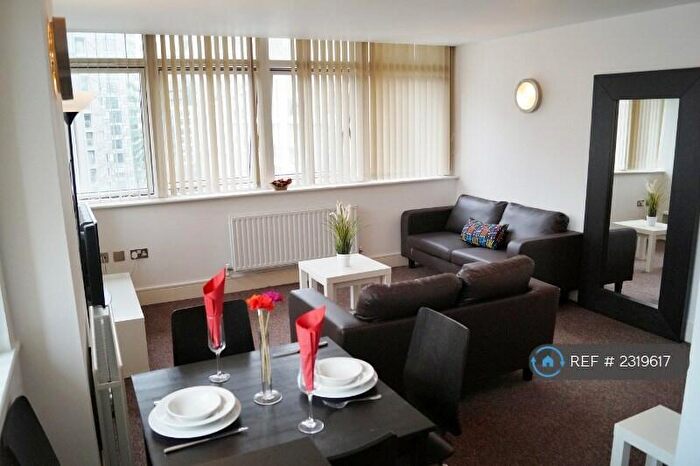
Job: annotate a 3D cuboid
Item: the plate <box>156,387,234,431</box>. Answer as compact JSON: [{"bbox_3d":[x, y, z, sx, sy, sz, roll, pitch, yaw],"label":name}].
[{"bbox_3d":[-0.476,0.539,1.626,0.240,0.028,0.240,-1,13,0],"label":"plate"}]

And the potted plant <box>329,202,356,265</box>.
[{"bbox_3d":[-0.049,0.007,4.192,0.225,0.530,0.220,-1,13,0],"label":"potted plant"}]

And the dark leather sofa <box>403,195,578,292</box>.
[{"bbox_3d":[1.240,0.112,5.048,0.760,0.790,1.660,-8,14,-27],"label":"dark leather sofa"}]

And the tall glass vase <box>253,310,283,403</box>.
[{"bbox_3d":[-0.272,0.399,1.706,0.090,0.300,0.090,-7,14,-25],"label":"tall glass vase"}]

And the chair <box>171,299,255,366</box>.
[{"bbox_3d":[-0.490,0.772,2.164,0.420,0.860,0.500,-7,14,-25],"label":"chair"}]

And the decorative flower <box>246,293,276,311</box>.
[{"bbox_3d":[-0.280,0.217,1.647,0.086,0.052,0.075,-8,14,-26],"label":"decorative flower"}]

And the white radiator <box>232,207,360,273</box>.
[{"bbox_3d":[-0.523,0.035,5.132,1.270,0.510,0.120,-7,14,-25],"label":"white radiator"}]

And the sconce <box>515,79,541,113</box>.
[{"bbox_3d":[1.600,-1.221,4.678,0.085,0.278,0.278,-8,14,-26],"label":"sconce"}]

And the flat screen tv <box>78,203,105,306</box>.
[{"bbox_3d":[-1.865,0.161,3.777,0.130,0.630,0.920,-8,14,-28],"label":"flat screen tv"}]

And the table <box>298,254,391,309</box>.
[{"bbox_3d":[-0.042,0.480,4.290,0.550,0.450,0.550,-8,14,-26],"label":"table"}]

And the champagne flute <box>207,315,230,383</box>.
[{"bbox_3d":[-0.468,0.405,1.854,0.078,0.230,0.078,-7,14,-25],"label":"champagne flute"}]

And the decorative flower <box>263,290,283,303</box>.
[{"bbox_3d":[-0.251,0.207,1.700,0.066,0.045,0.060,-7,14,-25],"label":"decorative flower"}]

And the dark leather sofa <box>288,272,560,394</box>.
[{"bbox_3d":[0.415,0.548,3.189,1.380,0.790,0.790,-7,14,-25],"label":"dark leather sofa"}]

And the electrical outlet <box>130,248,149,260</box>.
[{"bbox_3d":[-1.862,0.192,4.654,0.148,0.088,0.014,-7,14,-23],"label":"electrical outlet"}]

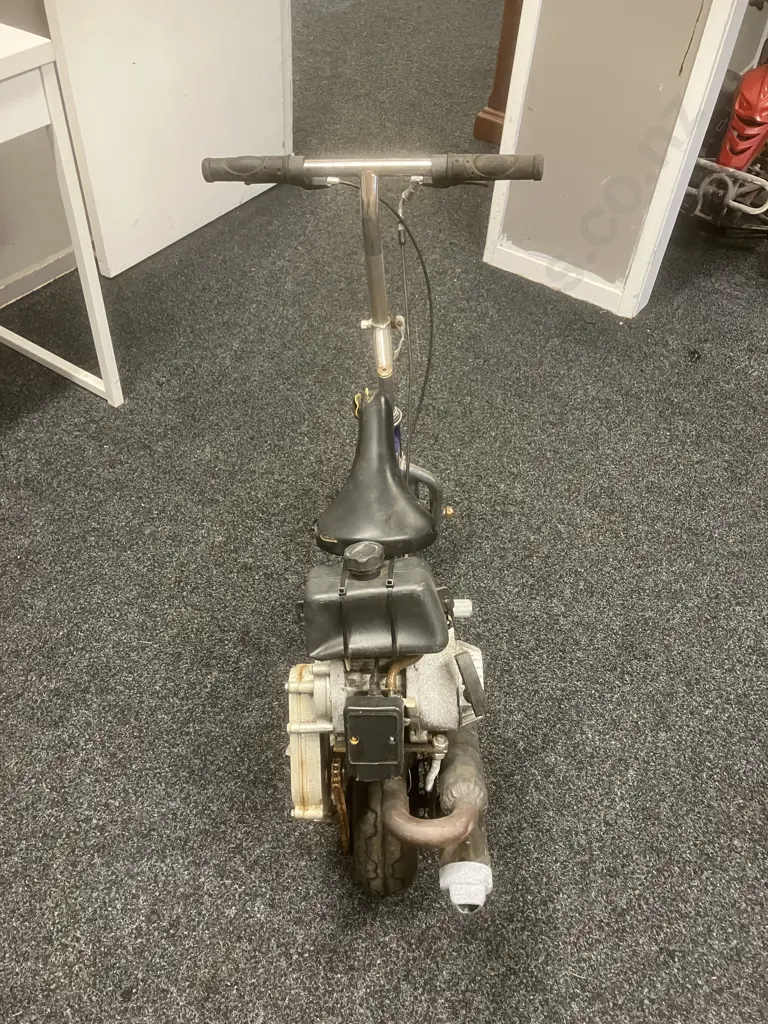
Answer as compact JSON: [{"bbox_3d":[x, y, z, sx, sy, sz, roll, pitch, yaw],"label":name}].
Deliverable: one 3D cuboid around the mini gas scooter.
[{"bbox_3d":[-0.007,-0.023,1.175,0.420,0.830,0.915,-1,46,0],"label":"mini gas scooter"}]

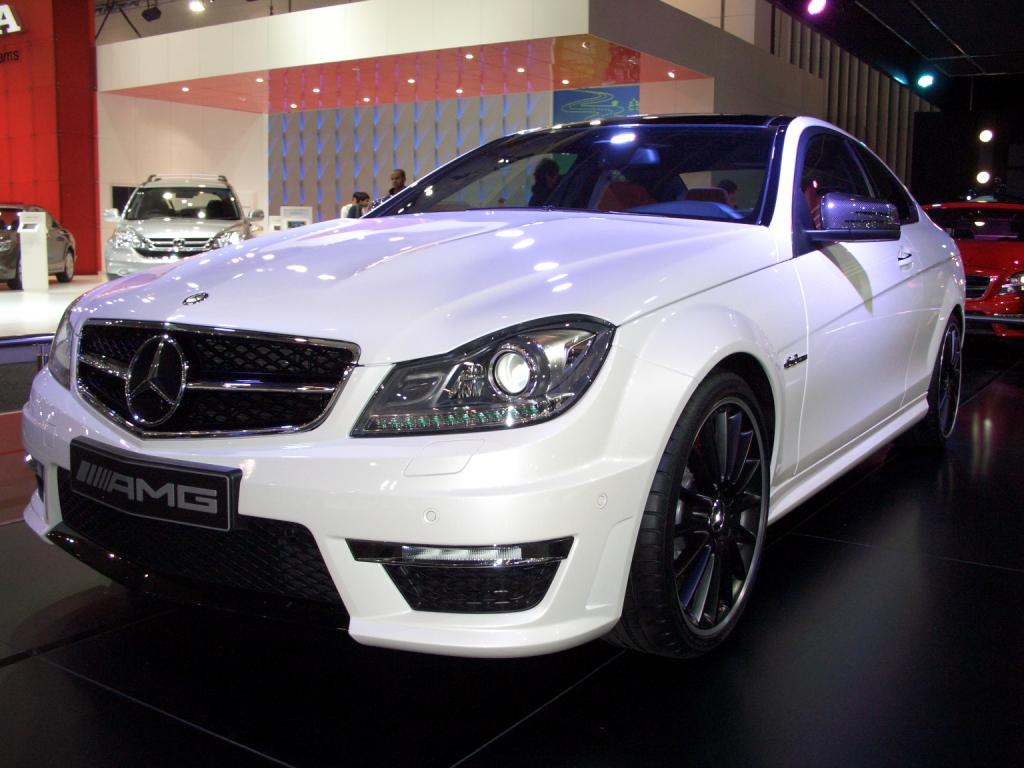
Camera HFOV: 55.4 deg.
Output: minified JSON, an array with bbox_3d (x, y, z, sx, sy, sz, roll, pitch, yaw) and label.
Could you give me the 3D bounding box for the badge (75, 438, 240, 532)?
[{"bbox_3d":[-0.731,0.197,1.943,0.530,0.116,0.050,5,9,34],"label":"badge"}]

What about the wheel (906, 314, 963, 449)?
[{"bbox_3d":[1.894,-0.022,4.495,0.250,0.637,0.637,5,9,34],"label":"wheel"}]

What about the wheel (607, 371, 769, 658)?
[{"bbox_3d":[0.376,0.280,2.203,0.240,0.645,0.645,5,9,35],"label":"wheel"}]

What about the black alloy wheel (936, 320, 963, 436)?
[{"bbox_3d":[1.900,-0.022,4.491,0.220,0.570,0.570,5,9,34],"label":"black alloy wheel"}]

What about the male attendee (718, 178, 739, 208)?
[{"bbox_3d":[2.124,-1.179,9.712,0.500,1.680,0.320,-2,8,-13],"label":"male attendee"}]

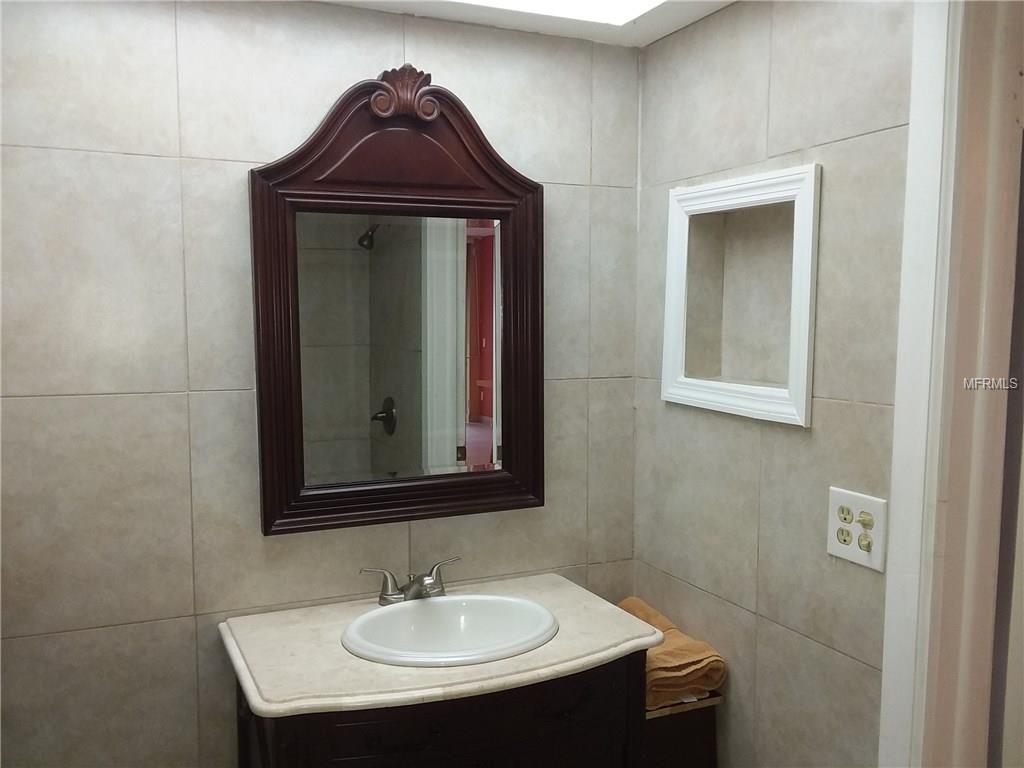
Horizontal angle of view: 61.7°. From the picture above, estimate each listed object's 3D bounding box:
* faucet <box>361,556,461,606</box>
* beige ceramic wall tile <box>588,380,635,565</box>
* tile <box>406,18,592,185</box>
[{"bbox_3d":[-0.203,0.435,1.834,0.224,0.082,0.130,-2,5,-24],"label":"faucet"},{"bbox_3d":[0.243,0.212,2.119,0.125,0.453,0.010,-2,5,-24],"label":"beige ceramic wall tile"},{"bbox_3d":[-0.022,-0.630,1.939,0.456,0.340,0.010,-2,5,-25],"label":"tile"}]

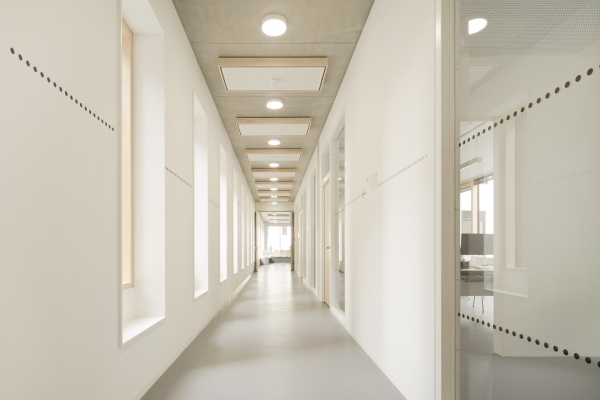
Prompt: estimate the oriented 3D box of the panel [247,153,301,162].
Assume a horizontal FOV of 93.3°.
[{"bbox_3d":[-0.569,-1.010,6.411,1.230,0.100,0.500,0,-9,-2],"label":"panel"}]

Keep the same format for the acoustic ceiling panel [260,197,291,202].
[{"bbox_3d":[-1.081,-0.006,12.321,1.230,0.100,0.500,0,-9,-2],"label":"acoustic ceiling panel"}]

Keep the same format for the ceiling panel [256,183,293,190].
[{"bbox_3d":[-0.825,-0.508,9.366,1.230,0.100,0.500,0,-9,-2],"label":"ceiling panel"}]

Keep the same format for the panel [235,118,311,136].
[{"bbox_3d":[-0.442,-1.260,4.933,1.230,0.100,0.500,0,-9,-2],"label":"panel"}]

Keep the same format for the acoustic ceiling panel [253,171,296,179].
[{"bbox_3d":[-0.697,-0.759,7.888,1.230,0.100,0.500,0,-9,-2],"label":"acoustic ceiling panel"}]

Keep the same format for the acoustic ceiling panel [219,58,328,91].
[{"bbox_3d":[-0.314,-1.511,3.456,1.230,0.100,0.500,0,-9,-2],"label":"acoustic ceiling panel"}]

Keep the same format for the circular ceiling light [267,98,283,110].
[{"bbox_3d":[-0.367,-1.422,4.180,0.236,0.058,0.236,0,-9,-2],"label":"circular ceiling light"}]

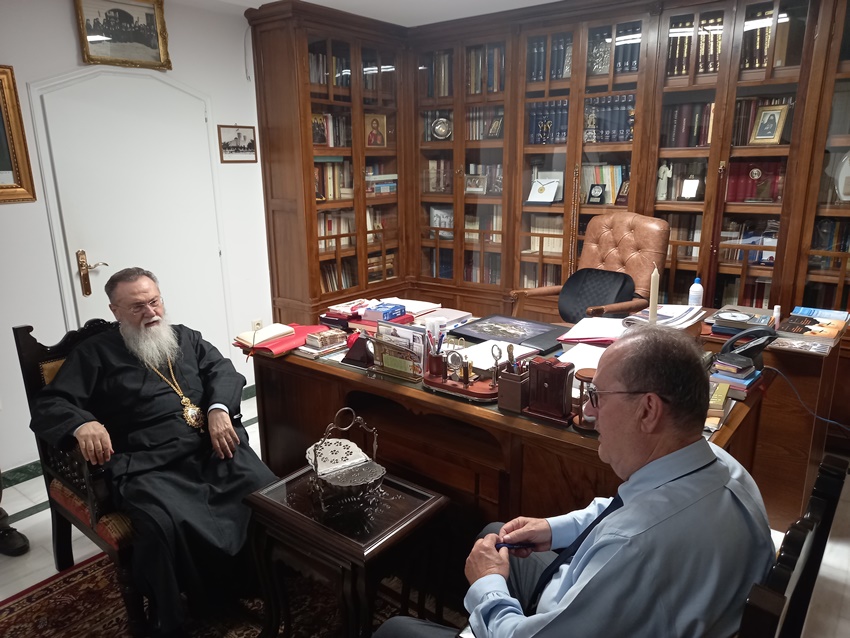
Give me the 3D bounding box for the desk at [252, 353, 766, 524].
[{"bbox_3d":[0.310,0.531,2.613,1.860,0.780,1.110,11,18,37],"label":"desk"}]

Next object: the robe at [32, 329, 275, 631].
[{"bbox_3d":[-0.902,0.514,2.179,0.820,1.010,0.670,11,19,39],"label":"robe"}]

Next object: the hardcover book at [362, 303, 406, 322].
[{"bbox_3d":[-0.203,-0.035,2.879,0.145,0.037,0.145,10,18,36],"label":"hardcover book"}]

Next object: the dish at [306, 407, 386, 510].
[{"bbox_3d":[-0.231,0.431,1.894,0.200,0.305,0.245,-12,18,-37],"label":"dish"}]

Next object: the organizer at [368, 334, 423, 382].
[{"bbox_3d":[-0.102,0.139,2.319,0.250,0.135,0.100,10,18,36],"label":"organizer"}]

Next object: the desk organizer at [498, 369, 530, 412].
[{"bbox_3d":[0.292,0.231,1.974,0.082,0.120,0.082,10,18,36],"label":"desk organizer"}]

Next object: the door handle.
[{"bbox_3d":[-1.743,-0.247,3.236,0.060,0.245,0.145,10,18,36],"label":"door handle"}]

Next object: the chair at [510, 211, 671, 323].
[{"bbox_3d":[0.848,0.058,3.461,0.660,1.260,0.660,-8,16,-25],"label":"chair"}]

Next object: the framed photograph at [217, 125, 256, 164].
[{"bbox_3d":[-1.163,-1.093,3.851,0.020,0.224,0.277,10,18,36],"label":"framed photograph"}]

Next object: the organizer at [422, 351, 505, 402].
[{"bbox_3d":[0.139,0.177,2.145,0.335,0.140,0.140,11,18,37],"label":"organizer"}]

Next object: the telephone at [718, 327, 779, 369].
[{"bbox_3d":[1.253,0.103,2.365,0.200,0.150,0.190,10,18,36],"label":"telephone"}]

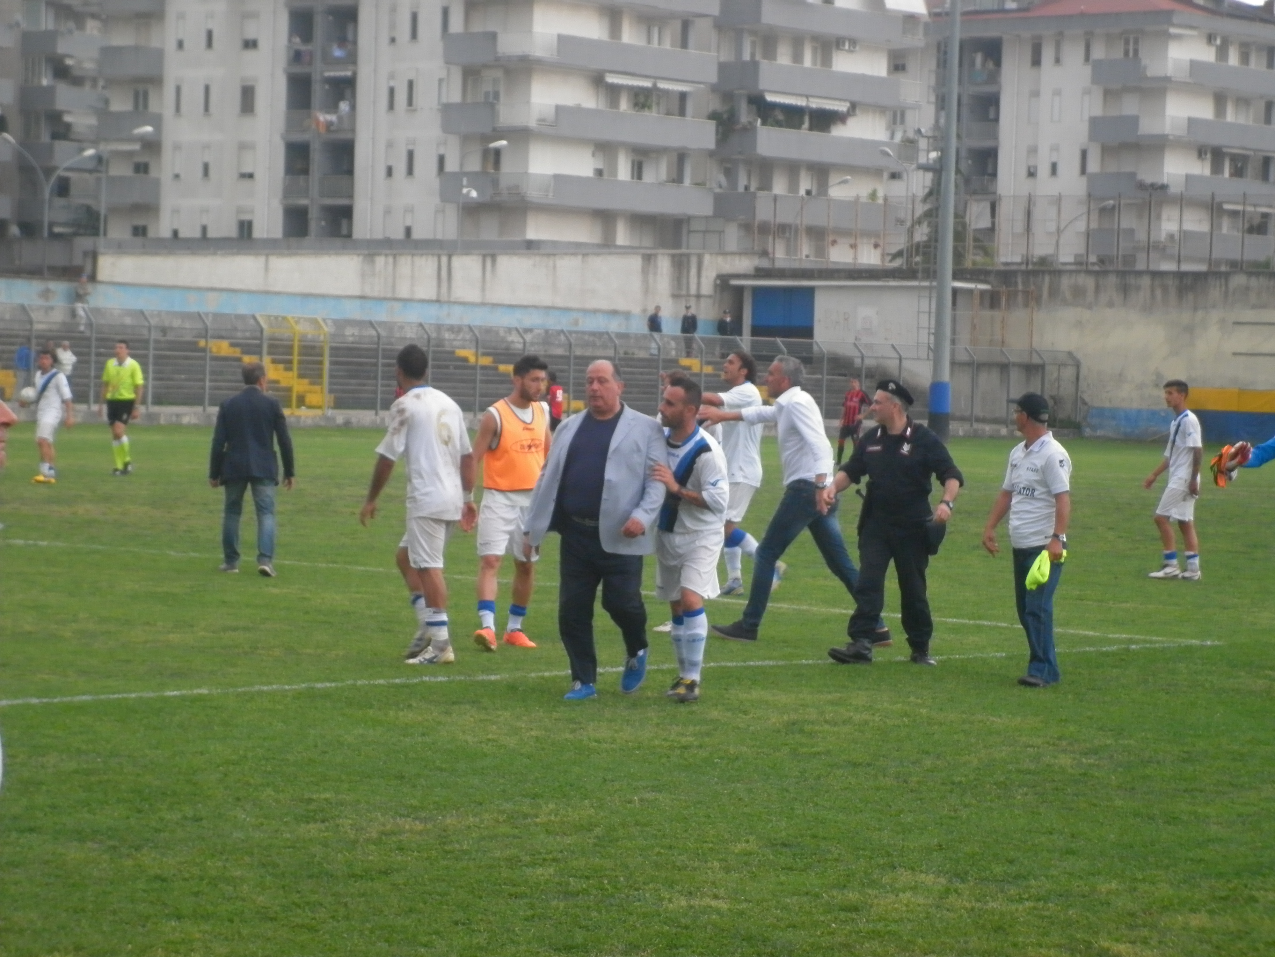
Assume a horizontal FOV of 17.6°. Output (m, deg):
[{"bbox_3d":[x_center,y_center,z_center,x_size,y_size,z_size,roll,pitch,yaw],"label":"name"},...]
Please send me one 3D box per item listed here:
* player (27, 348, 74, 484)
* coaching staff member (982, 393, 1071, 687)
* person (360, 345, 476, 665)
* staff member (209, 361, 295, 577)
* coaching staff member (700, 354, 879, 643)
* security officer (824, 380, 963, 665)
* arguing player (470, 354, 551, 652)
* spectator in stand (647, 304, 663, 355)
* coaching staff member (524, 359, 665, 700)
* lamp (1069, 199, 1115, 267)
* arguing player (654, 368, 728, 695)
[{"bbox_3d":[-7.541,-0.806,52.974,0.520,1.704,0.450,2,2,23],"label":"player"},{"bbox_3d":[2.252,0.345,23.825,0.500,1.677,0.430,3,2,41],"label":"coaching staff member"},{"bbox_3d":[-1.292,0.138,24.272,0.600,1.844,0.500,0,2,-36],"label":"person"},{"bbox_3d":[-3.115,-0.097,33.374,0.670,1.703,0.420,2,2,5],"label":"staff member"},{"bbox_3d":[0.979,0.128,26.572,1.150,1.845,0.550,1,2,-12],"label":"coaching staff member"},{"bbox_3d":[1.581,0.262,25.424,0.740,1.726,0.580,2,2,22],"label":"security officer"},{"bbox_3d":[-0.778,0.143,25.273,0.520,1.798,0.400,1,2,-19],"label":"arguing player"},{"bbox_3d":[0.583,-4.956,137.974,0.500,1.718,0.350,1,2,-9],"label":"spectator in stand"},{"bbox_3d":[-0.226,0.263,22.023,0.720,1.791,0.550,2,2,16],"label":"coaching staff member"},{"bbox_3d":[18.999,-7.514,175.128,2.400,8.600,0.400,2,2,14],"label":"lamp"},{"bbox_3d":[0.279,0.316,22.024,0.500,1.727,0.440,3,2,38],"label":"arguing player"}]

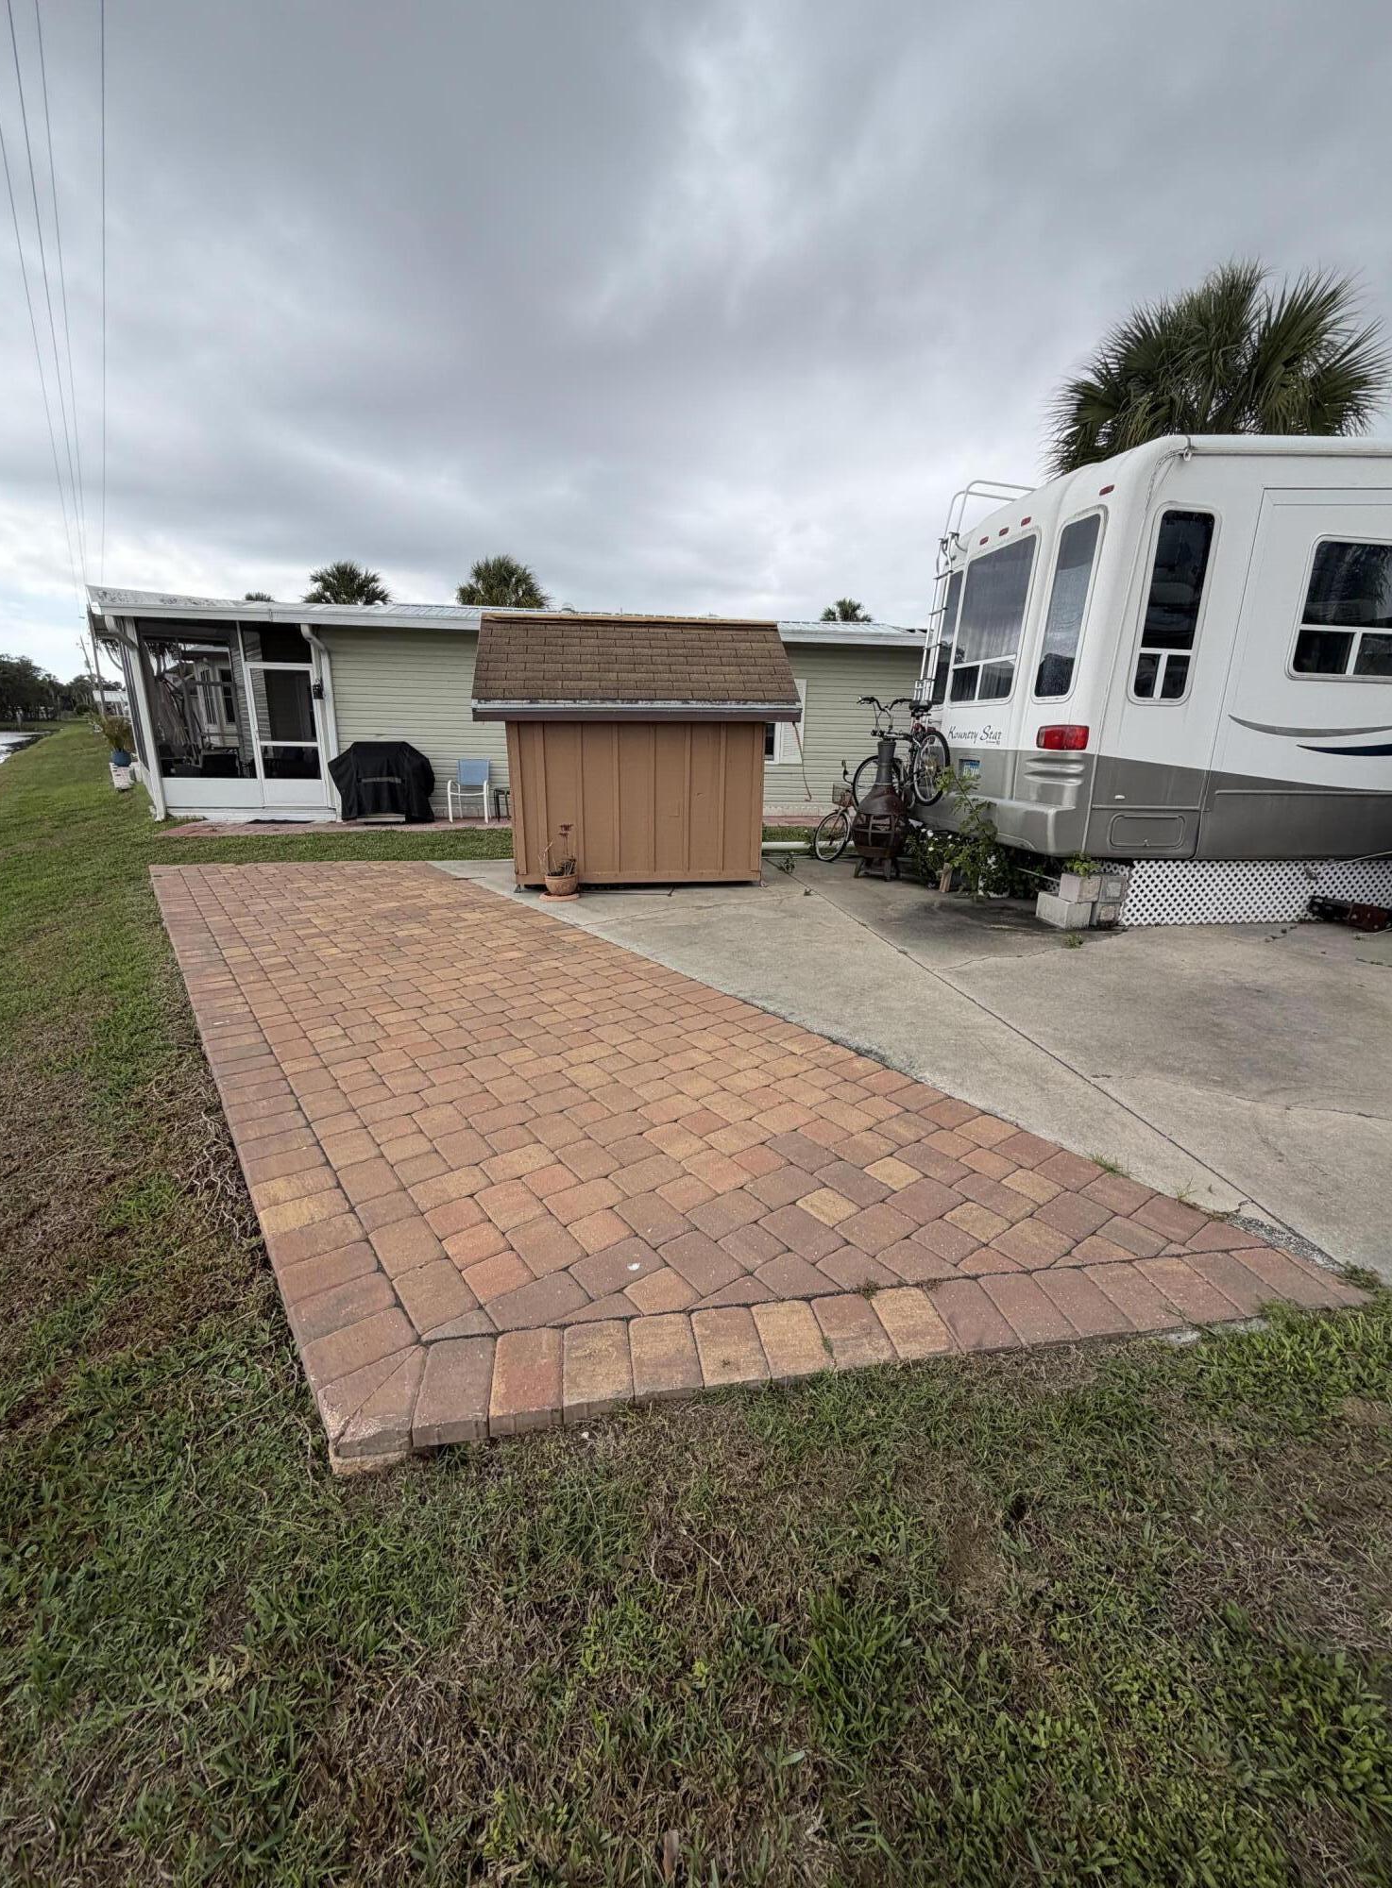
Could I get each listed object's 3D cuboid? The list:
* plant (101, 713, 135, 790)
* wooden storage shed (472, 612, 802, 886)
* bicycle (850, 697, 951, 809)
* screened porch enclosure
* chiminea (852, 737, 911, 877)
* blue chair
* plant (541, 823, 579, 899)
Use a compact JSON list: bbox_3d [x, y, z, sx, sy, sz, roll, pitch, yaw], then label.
[{"bbox_3d":[-11.956,-3.871,15.739,0.540,1.340,0.520,-11,20,-36],"label":"plant"},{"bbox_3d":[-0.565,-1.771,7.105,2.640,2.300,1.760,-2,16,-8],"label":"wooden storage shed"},{"bbox_3d":[1.926,-1.764,7.041,0.580,1.060,1.680,-2,16,-10],"label":"bicycle"},{"bbox_3d":[-6.908,-3.533,12.196,2.500,2.650,2.800,-2,16,-9],"label":"screened porch enclosure"},{"bbox_3d":[1.797,-1.275,7.326,0.530,1.280,0.530,4,16,11],"label":"chiminea"},{"bbox_3d":[-3.344,-2.296,11.385,0.580,0.900,0.620,0,16,-4],"label":"blue chair"},{"bbox_3d":[-1.137,-0.684,6.349,0.330,0.610,0.330,-2,16,-8],"label":"plant"}]

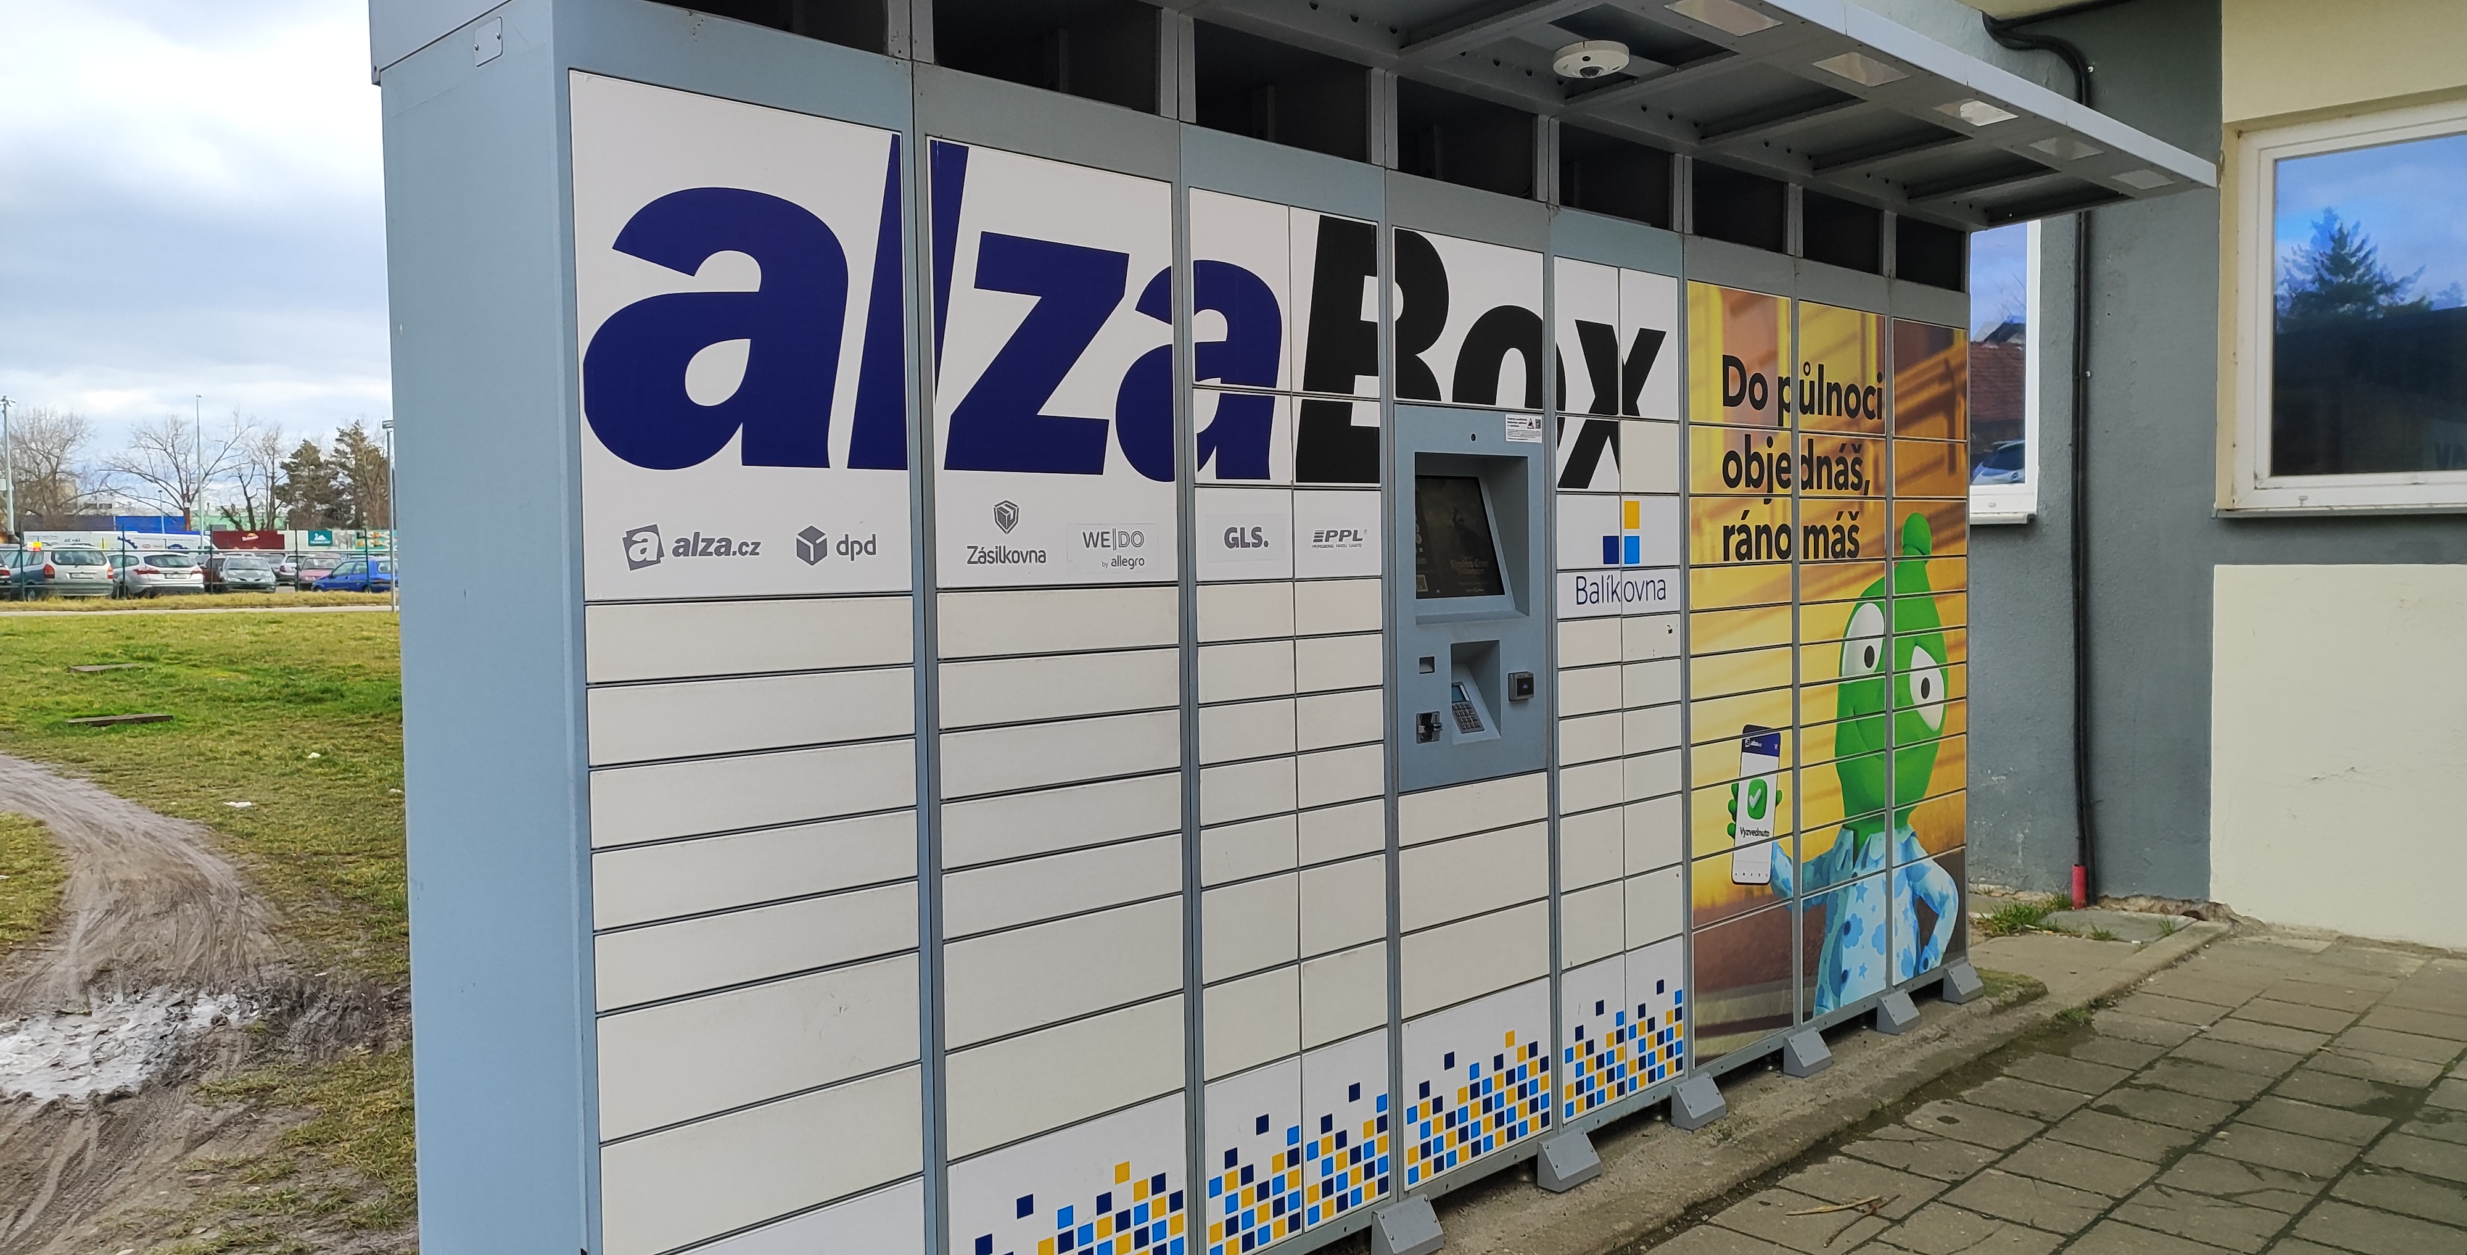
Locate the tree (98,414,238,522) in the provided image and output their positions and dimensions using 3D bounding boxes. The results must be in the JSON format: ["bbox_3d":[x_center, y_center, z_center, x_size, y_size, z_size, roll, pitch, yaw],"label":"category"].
[{"bbox_3d":[-60.788,-7.437,98.000,7.000,9.518,7.000,-2,3,-32],"label":"tree"}]

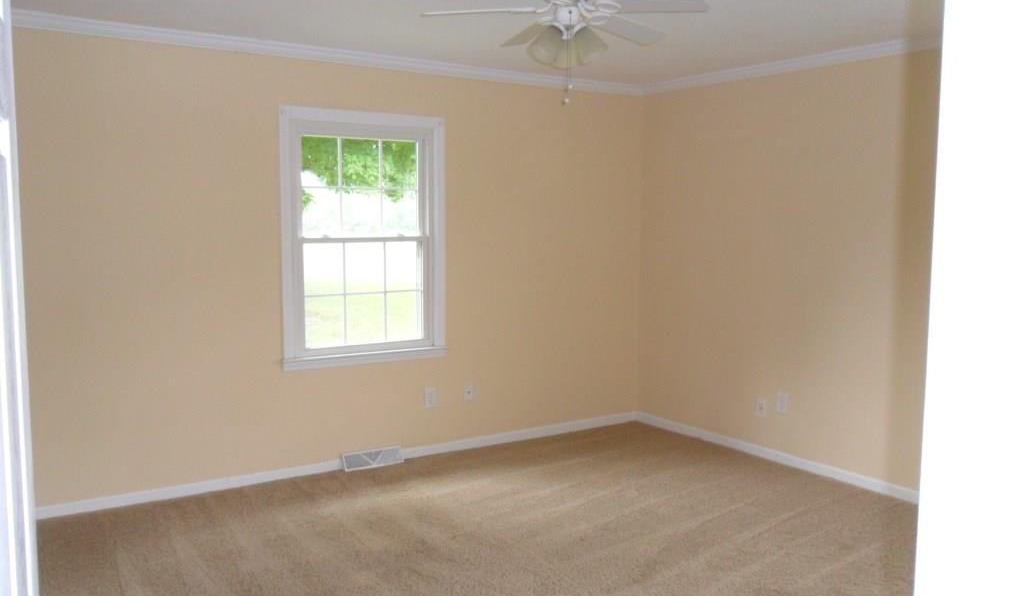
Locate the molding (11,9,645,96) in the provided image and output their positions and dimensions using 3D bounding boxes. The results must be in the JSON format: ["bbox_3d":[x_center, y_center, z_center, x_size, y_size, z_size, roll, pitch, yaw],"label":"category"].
[{"bbox_3d":[-0.721,-1.370,4.683,3.983,0.078,0.068,-3,6,-32],"label":"molding"}]

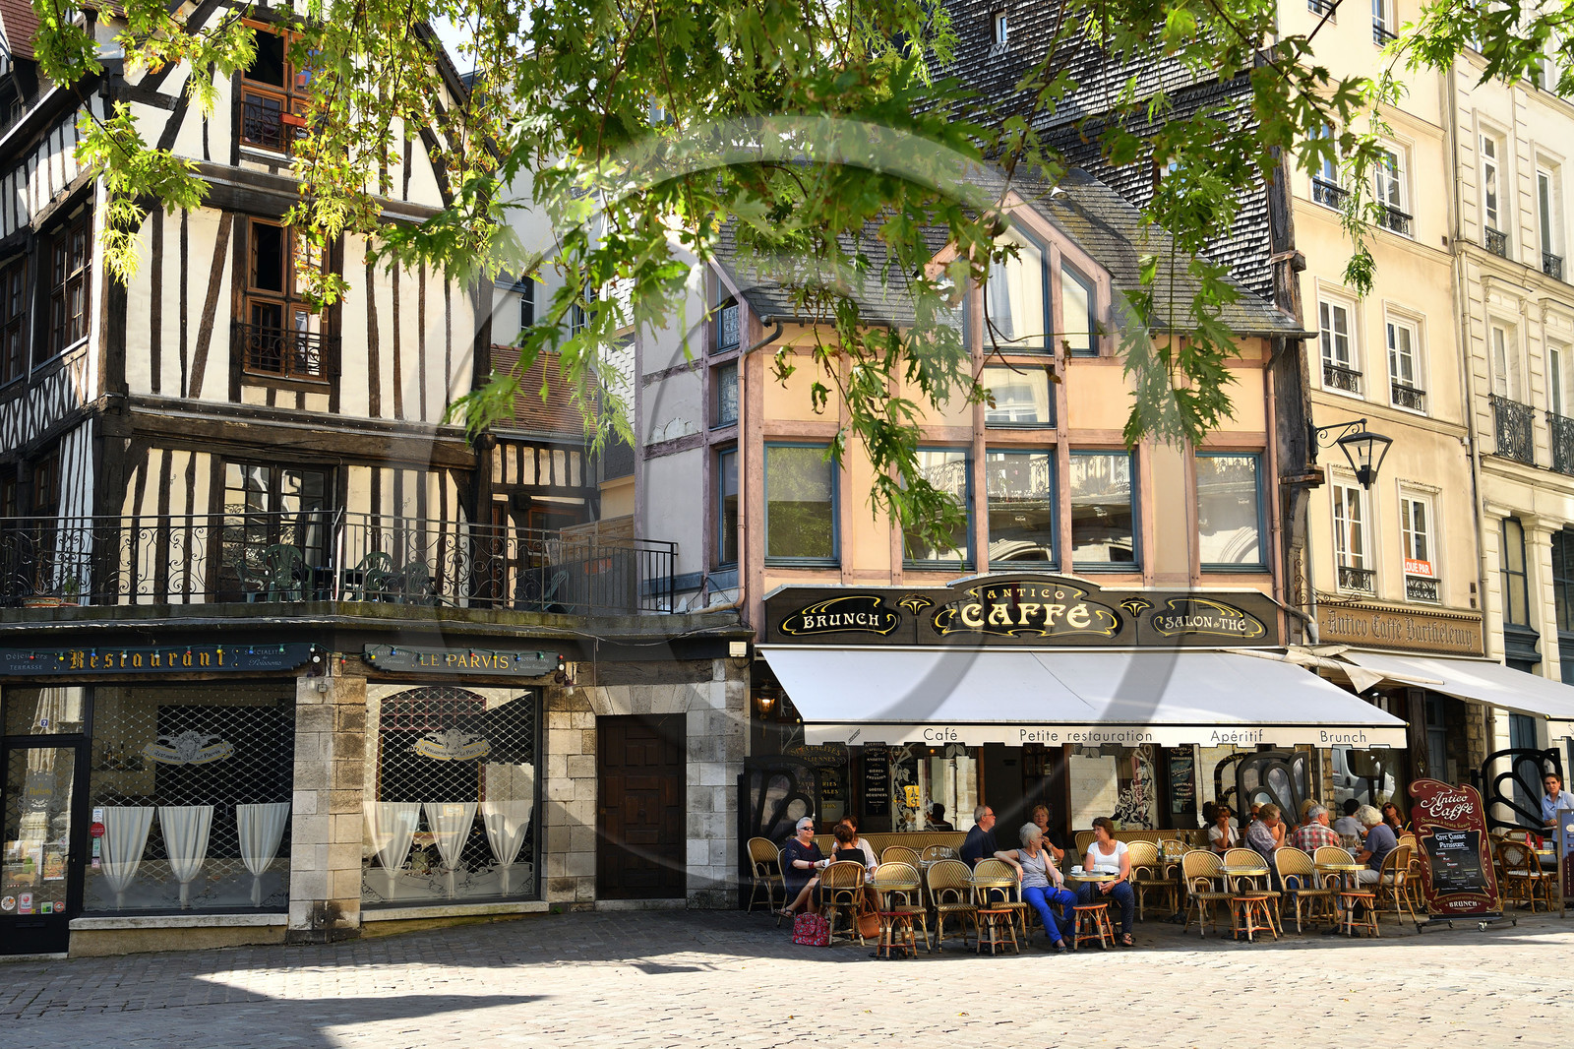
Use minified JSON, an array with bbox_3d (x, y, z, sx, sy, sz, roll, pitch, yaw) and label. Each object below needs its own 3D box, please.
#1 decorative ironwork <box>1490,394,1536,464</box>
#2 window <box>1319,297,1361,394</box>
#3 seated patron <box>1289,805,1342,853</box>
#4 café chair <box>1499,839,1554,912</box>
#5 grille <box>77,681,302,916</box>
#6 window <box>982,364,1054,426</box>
[{"bbox_3d":[11.389,-1.469,30.106,1.260,0.950,0.120,7,-11,-43],"label":"decorative ironwork"},{"bbox_3d":[7.438,-2.369,25.797,0.961,1.228,0.150,7,-11,-42],"label":"window"},{"bbox_3d":[5.860,3.762,21.276,0.560,1.330,0.750,-3,-8,15],"label":"seated patron"},{"bbox_3d":[9.531,4.523,24.739,0.560,0.870,0.480,7,-12,-43],"label":"café chair"},{"bbox_3d":[-6.612,3.008,21.300,2.260,2.500,0.060,-1,-8,2],"label":"grille"},{"bbox_3d":[2.825,-1.585,23.623,0.920,0.772,0.100,1,-9,-9],"label":"window"}]

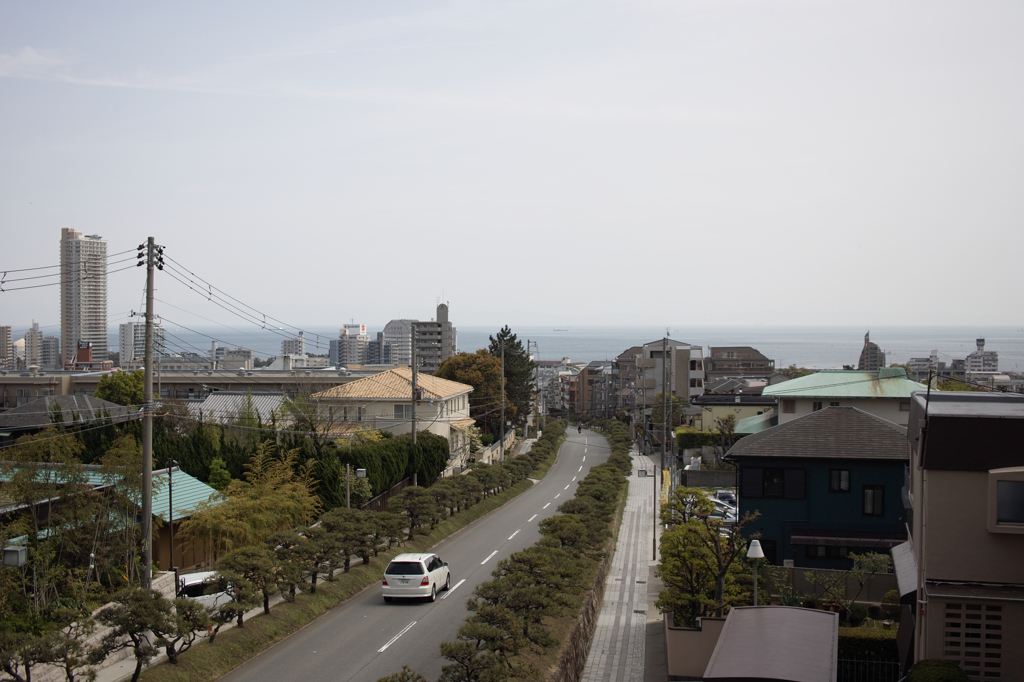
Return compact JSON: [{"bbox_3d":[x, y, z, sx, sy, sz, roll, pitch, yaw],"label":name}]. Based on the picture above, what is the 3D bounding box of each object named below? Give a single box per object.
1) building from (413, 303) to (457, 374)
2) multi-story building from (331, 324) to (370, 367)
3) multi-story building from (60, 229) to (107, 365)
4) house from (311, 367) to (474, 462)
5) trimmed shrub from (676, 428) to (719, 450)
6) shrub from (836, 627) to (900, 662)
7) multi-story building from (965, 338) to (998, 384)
[{"bbox_3d":[-28.665,4.488,434.128,13.200,36.000,12.500,0,1,16],"label":"building"},{"bbox_3d":[-125.991,9.274,918.267,26.000,44.000,20.000,0,1,17],"label":"multi-story building"},{"bbox_3d":[-355.382,-31.450,967.620,28.000,124.000,28.000,1,1,32],"label":"multi-story building"},{"bbox_3d":[-10.400,6.741,104.620,11.600,8.400,14.500,0,1,8],"label":"house"},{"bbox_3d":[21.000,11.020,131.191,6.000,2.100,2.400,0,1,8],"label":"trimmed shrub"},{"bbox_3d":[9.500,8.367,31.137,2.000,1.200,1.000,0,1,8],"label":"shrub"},{"bbox_3d":[348.000,14.803,863.344,24.000,33.000,16.000,0,1,14],"label":"multi-story building"}]

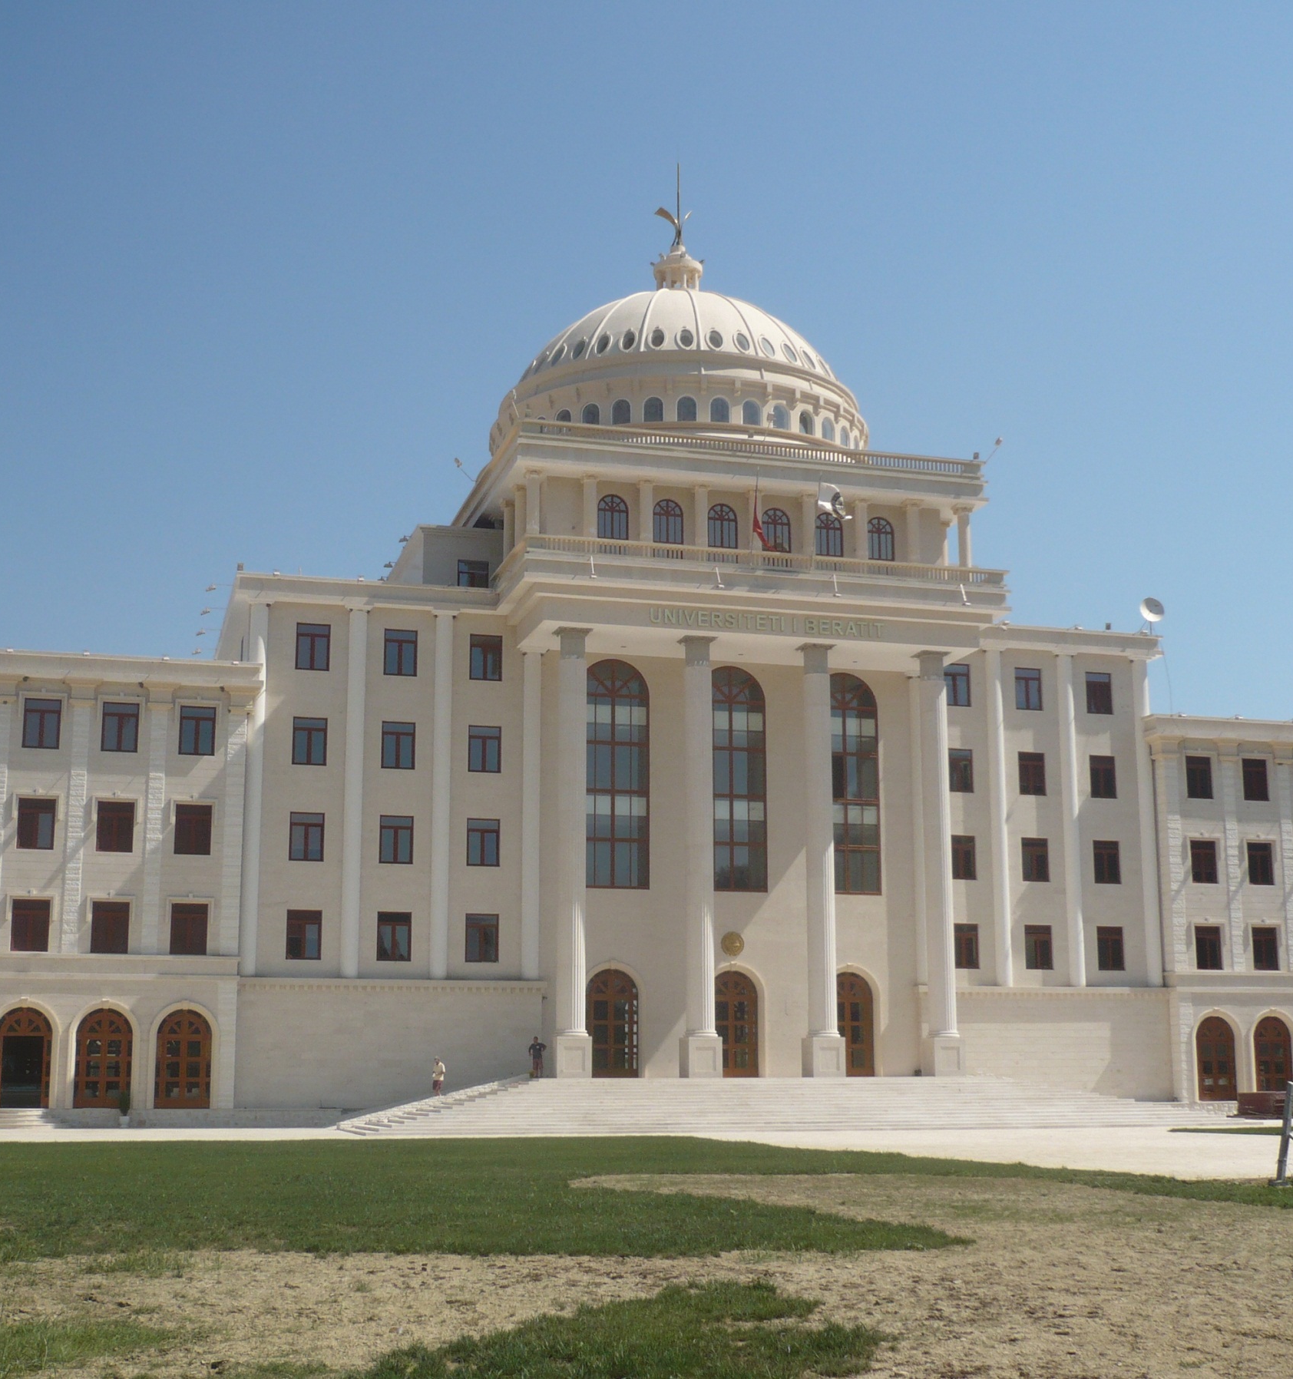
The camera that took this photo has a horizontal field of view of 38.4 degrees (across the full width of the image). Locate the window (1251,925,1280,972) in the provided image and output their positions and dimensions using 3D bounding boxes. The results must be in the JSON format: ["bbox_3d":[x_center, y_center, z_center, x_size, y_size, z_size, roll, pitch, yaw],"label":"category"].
[{"bbox_3d":[31.190,13.011,93.548,1.490,2.140,0.200,3,-12,-15],"label":"window"}]

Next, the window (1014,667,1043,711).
[{"bbox_3d":[19.769,-0.019,96.205,1.491,2.167,0.200,3,-11,-16],"label":"window"}]

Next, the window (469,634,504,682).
[{"bbox_3d":[-7.476,-1.504,86.688,1.551,2.211,0.200,3,-12,-15],"label":"window"}]

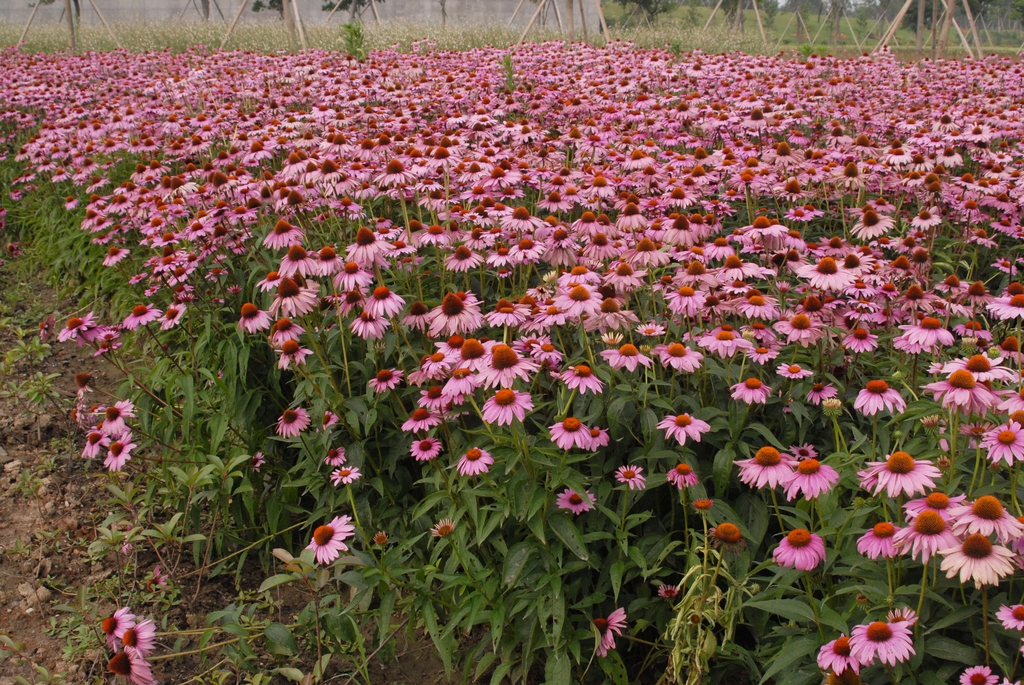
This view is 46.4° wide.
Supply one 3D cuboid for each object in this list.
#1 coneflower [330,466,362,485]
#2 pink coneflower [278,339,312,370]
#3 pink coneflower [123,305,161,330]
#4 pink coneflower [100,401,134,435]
[{"bbox_3d":[-0.340,0.269,2.450,0.066,0.021,0.066,-8,19,-9],"label":"coneflower"},{"bbox_3d":[-0.468,0.022,2.550,0.077,0.053,0.077,-13,16,-10],"label":"pink coneflower"},{"bbox_3d":[-0.859,-0.062,2.750,0.087,0.044,0.087,-21,19,-16],"label":"pink coneflower"},{"bbox_3d":[-0.914,0.168,2.750,0.080,0.047,0.078,-24,47,7],"label":"pink coneflower"}]

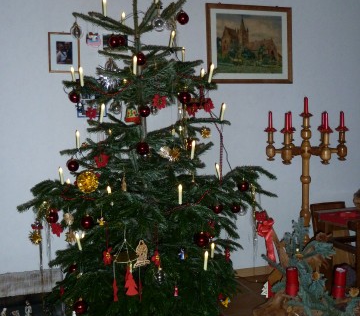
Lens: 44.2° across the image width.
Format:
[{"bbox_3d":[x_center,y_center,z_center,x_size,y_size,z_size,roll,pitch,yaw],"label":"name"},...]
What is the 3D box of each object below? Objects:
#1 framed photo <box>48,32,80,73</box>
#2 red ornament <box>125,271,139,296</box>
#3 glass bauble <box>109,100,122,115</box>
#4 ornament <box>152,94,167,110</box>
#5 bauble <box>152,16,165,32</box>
[{"bbox_3d":[-0.761,-0.695,2.940,0.202,0.266,0.018,-3,2,-17],"label":"framed photo"},{"bbox_3d":[-0.205,0.532,1.880,0.057,0.105,0.016,-2,4,-5],"label":"red ornament"},{"bbox_3d":[-0.333,-0.262,2.290,0.060,0.064,0.060,-2,3,-8],"label":"glass bauble"},{"bbox_3d":[-0.100,-0.274,2.160,0.073,0.075,0.028,-2,3,0],"label":"ornament"},{"bbox_3d":[-0.108,-0.678,2.260,0.060,0.069,0.060,-2,3,-15],"label":"bauble"}]

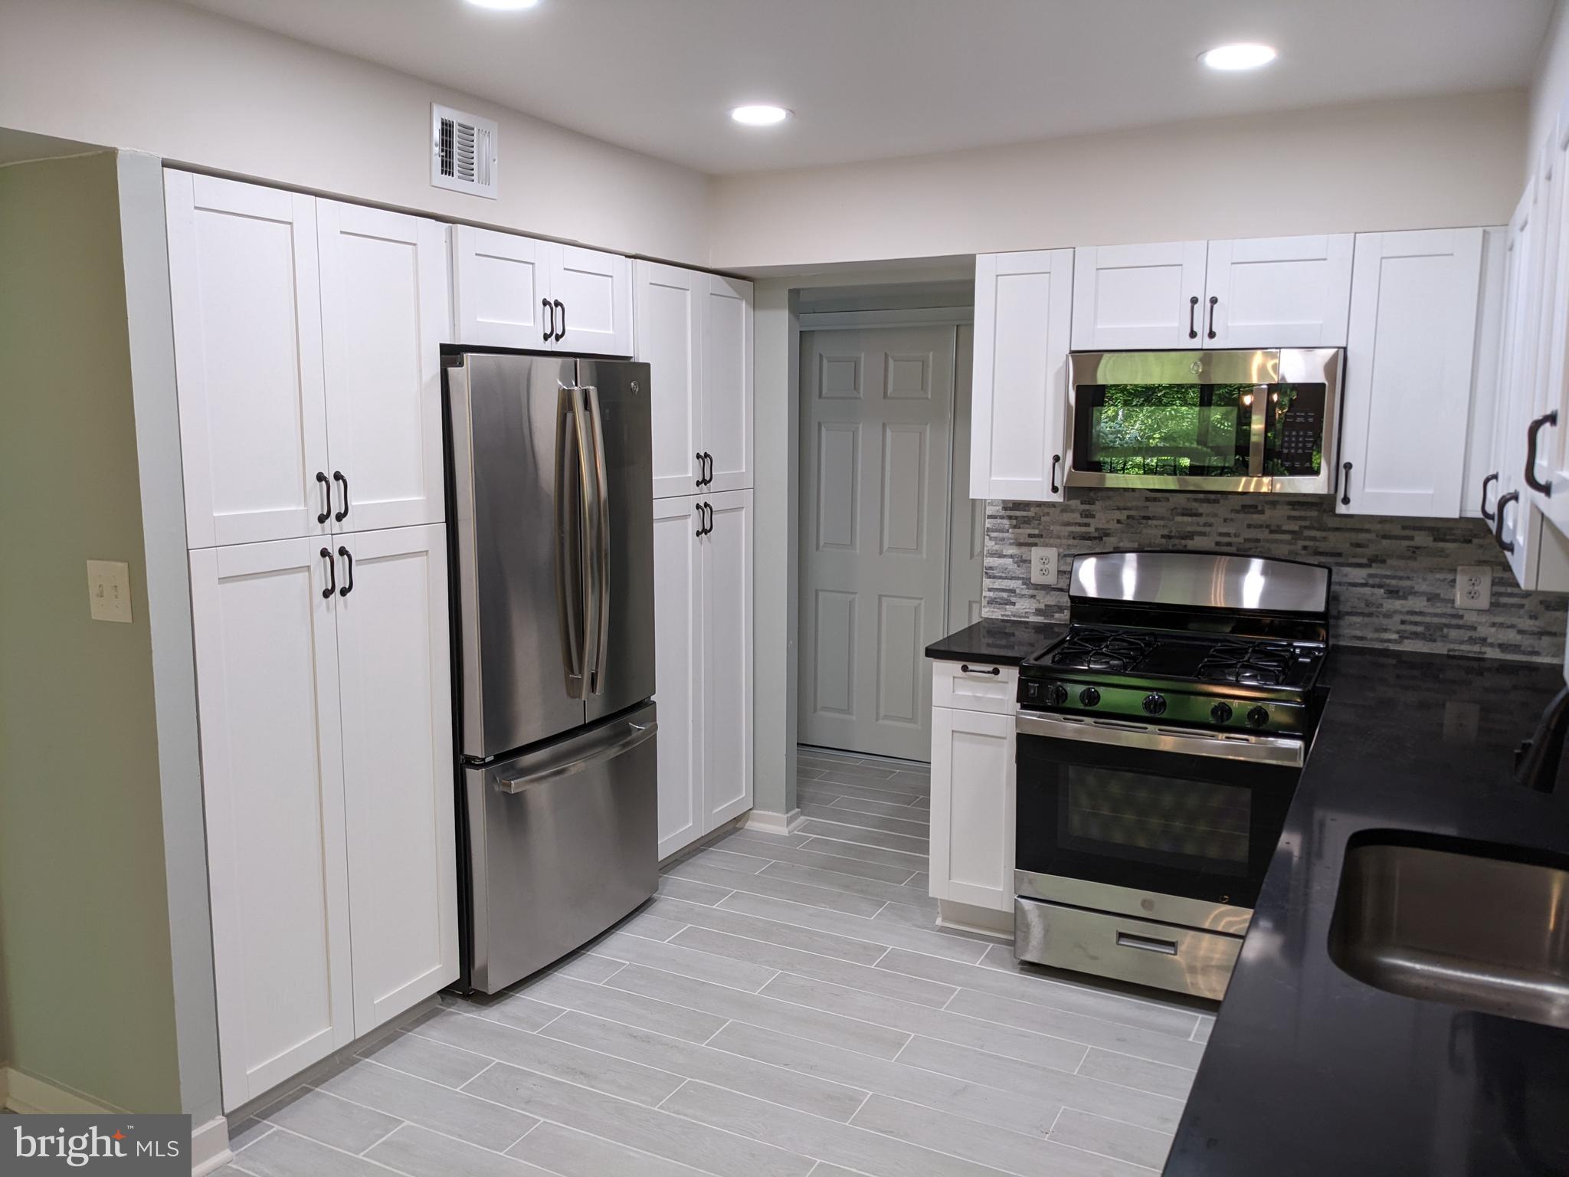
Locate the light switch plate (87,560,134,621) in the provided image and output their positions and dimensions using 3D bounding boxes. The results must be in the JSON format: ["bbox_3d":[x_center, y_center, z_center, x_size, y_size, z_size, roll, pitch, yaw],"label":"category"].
[{"bbox_3d":[-1.387,0.007,2.513,0.129,0.122,0.015,5,9,27],"label":"light switch plate"}]

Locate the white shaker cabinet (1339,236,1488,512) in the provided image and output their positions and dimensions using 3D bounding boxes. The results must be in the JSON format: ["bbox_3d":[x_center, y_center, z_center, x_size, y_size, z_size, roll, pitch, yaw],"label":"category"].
[{"bbox_3d":[1.758,-0.597,3.451,0.304,0.759,0.326,4,9,27],"label":"white shaker cabinet"}]

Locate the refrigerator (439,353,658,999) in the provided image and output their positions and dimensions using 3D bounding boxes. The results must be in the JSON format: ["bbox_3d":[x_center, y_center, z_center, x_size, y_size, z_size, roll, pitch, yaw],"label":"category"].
[{"bbox_3d":[-0.872,0.207,3.735,0.745,1.785,0.840,5,9,27],"label":"refrigerator"}]

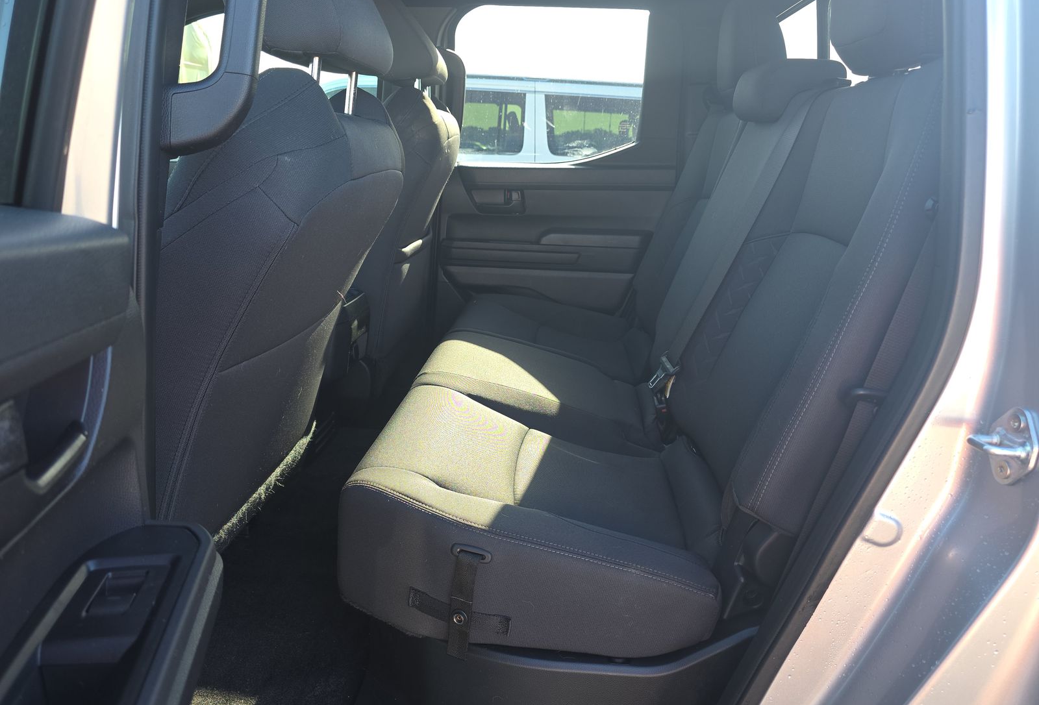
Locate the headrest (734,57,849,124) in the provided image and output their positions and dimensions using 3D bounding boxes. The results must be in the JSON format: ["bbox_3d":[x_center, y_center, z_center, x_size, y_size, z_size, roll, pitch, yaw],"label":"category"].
[{"bbox_3d":[0.529,-0.511,1.371,0.163,0.118,0.266,2,16,4],"label":"headrest"}]

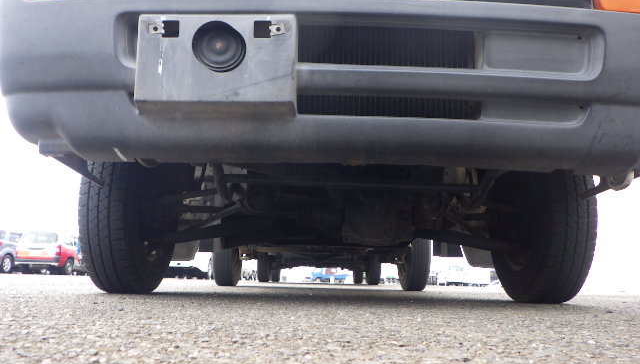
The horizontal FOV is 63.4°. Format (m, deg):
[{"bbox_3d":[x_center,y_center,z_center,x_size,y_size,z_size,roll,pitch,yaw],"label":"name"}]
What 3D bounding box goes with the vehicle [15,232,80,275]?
[{"bbox_3d":[-10.013,2.909,20.431,1.690,1.510,4.200,1,-11,1],"label":"vehicle"}]

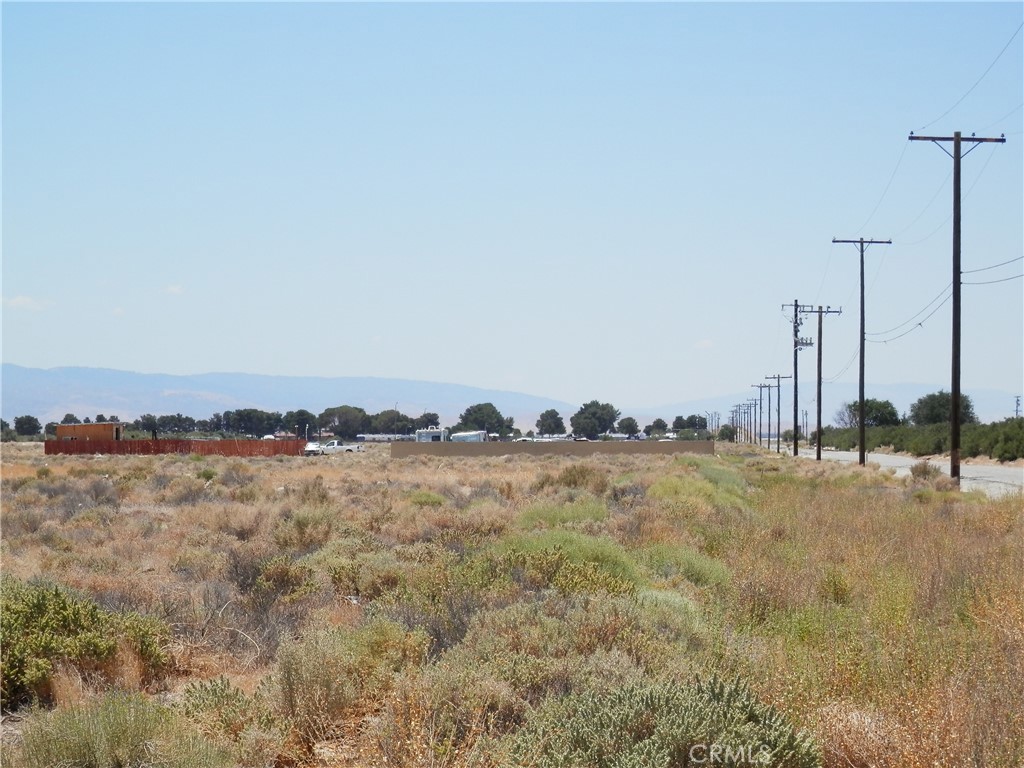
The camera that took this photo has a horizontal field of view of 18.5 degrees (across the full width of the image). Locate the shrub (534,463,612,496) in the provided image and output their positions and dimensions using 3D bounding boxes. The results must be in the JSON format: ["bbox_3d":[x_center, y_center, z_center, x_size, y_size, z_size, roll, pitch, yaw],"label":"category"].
[{"bbox_3d":[1.753,2.739,90.879,2.203,0.927,1.745,0,-1,0],"label":"shrub"}]

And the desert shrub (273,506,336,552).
[{"bbox_3d":[-2.959,2.065,44.500,0.880,0.653,0.836,0,-1,-4],"label":"desert shrub"}]

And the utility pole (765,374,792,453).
[{"bbox_3d":[30.398,3.416,357.000,3.050,8.949,0.350,0,-1,4],"label":"utility pole"}]

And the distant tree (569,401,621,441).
[{"bbox_3d":[20.359,9.331,760.000,12.119,10.664,11.513,0,-1,2],"label":"distant tree"}]

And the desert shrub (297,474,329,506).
[{"bbox_3d":[-4.686,2.514,74.021,0.803,0.755,0.759,0,-1,0],"label":"desert shrub"}]

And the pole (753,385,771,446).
[{"bbox_3d":[38.718,4.892,487.000,3.050,9.784,0.350,0,-1,4],"label":"pole"}]

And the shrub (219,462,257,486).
[{"bbox_3d":[-9.071,2.968,104.000,1.194,0.862,1.134,0,-1,-5],"label":"shrub"}]

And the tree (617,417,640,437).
[{"bbox_3d":[29.850,11.863,800.000,6.123,6.633,5.817,0,-1,2],"label":"tree"}]

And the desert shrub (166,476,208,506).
[{"bbox_3d":[-7.669,2.541,74.110,0.993,0.709,0.937,0,-1,0],"label":"desert shrub"}]

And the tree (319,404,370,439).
[{"bbox_3d":[-33.983,8.062,640.000,10.205,7.756,9.185,0,-1,0],"label":"tree"}]

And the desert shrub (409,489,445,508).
[{"bbox_3d":[-1.927,2.617,71.500,0.866,0.467,0.823,0,-1,-2],"label":"desert shrub"}]

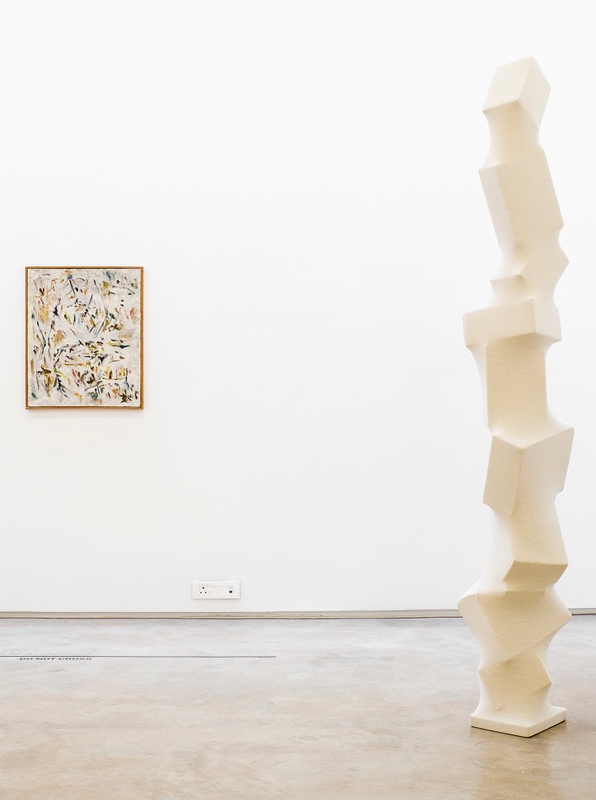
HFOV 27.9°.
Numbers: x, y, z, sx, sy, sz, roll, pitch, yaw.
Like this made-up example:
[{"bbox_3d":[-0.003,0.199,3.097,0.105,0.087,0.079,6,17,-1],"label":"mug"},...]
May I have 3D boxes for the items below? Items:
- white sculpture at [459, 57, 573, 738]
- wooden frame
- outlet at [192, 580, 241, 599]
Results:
[{"bbox_3d":[0.734,-0.033,4.050,0.380,2.255,0.360,0,0,0],"label":"white sculpture"},{"bbox_3d":[-1.064,-0.309,5.975,0.587,0.706,0.040,0,0,0],"label":"wooden frame"},{"bbox_3d":[-0.407,0.948,5.990,0.240,0.092,0.015,0,0,0],"label":"outlet"}]

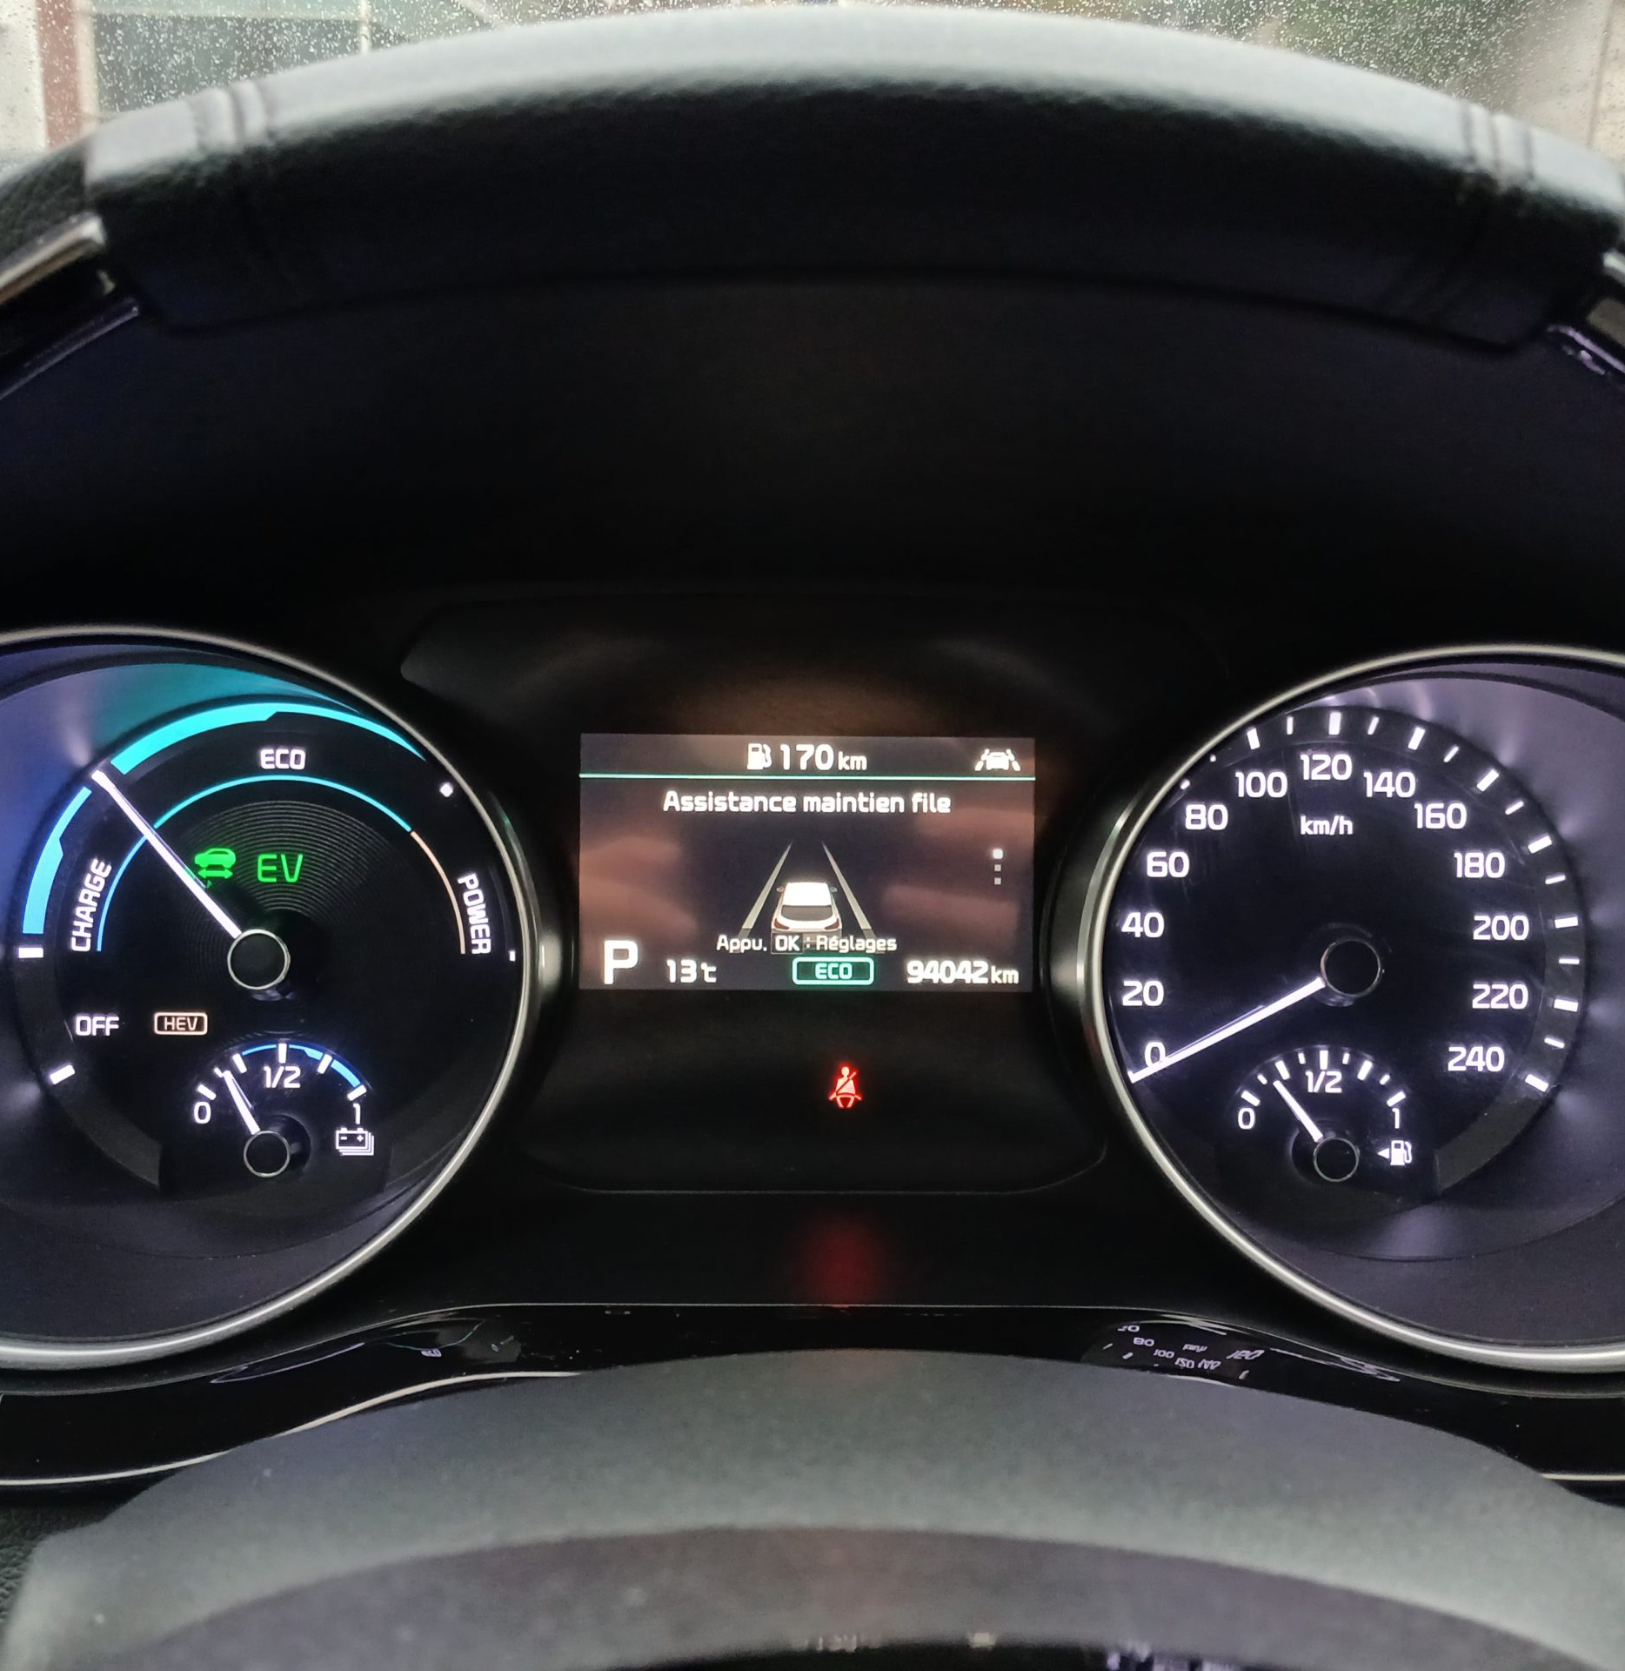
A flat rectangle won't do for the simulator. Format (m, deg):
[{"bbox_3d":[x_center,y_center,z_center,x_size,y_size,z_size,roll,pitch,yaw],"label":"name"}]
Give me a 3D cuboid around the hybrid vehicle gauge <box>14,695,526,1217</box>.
[{"bbox_3d":[-0.109,0.025,0.338,0.106,0.107,0.020,1,0,-1],"label":"hybrid vehicle gauge"}]

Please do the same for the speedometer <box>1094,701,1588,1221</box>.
[{"bbox_3d":[0.107,0.026,0.341,0.106,0.107,0.020,1,0,-1],"label":"speedometer"}]

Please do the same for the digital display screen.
[{"bbox_3d":[-0.001,0.006,0.342,0.093,0.052,0.010,1,0,-1],"label":"digital display screen"}]

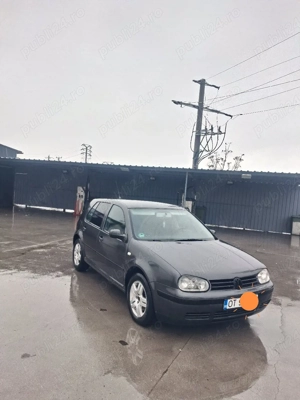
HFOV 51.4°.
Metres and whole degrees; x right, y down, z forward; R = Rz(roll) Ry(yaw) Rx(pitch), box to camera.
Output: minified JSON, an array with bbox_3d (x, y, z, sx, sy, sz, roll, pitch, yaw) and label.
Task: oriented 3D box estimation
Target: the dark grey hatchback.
[{"bbox_3d":[0.035,0.775,5.280,1.770,1.450,4.150,3,2,-30],"label":"dark grey hatchback"}]

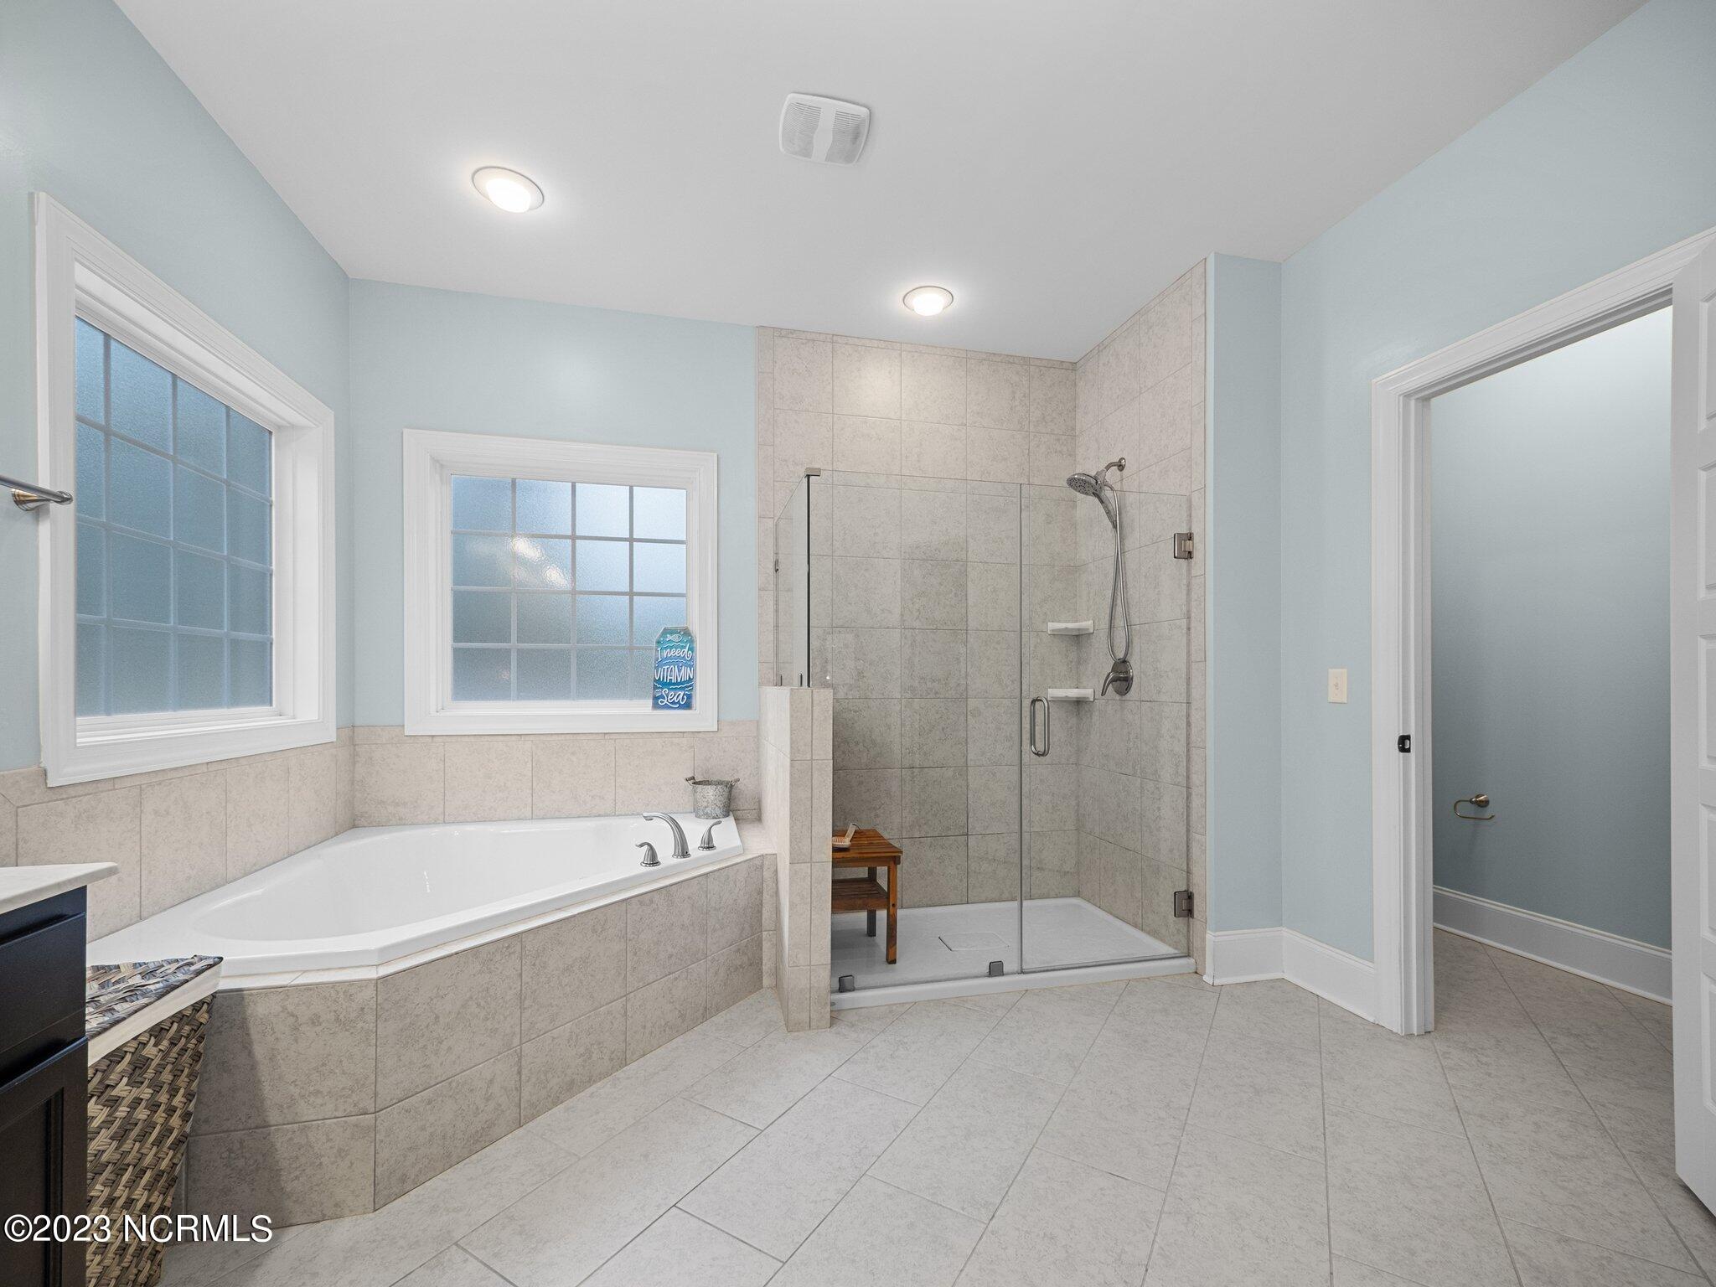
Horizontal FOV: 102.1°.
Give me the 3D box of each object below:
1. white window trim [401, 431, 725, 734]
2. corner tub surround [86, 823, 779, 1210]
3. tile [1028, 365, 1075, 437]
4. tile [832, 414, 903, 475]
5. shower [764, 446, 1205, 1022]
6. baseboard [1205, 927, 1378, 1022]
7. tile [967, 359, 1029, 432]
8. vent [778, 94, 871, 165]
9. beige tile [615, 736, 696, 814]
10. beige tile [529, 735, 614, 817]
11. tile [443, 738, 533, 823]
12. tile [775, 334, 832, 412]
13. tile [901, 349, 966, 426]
[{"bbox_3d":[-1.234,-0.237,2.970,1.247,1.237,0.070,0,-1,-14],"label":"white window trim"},{"bbox_3d":[-1.059,0.981,2.246,1.627,0.548,1.520,0,-1,-13],"label":"corner tub surround"},{"bbox_3d":[0.986,-1.225,3.509,0.260,0.330,0.010,0,0,-13],"label":"tile"},{"bbox_3d":[0.047,-0.902,3.287,0.330,0.330,0.010,0,0,-13],"label":"tile"},{"bbox_3d":[0.464,0.339,2.934,1.523,1.807,0.829,0,-1,-14],"label":"shower"},{"bbox_3d":[1.528,1.185,2.481,0.320,0.200,0.400,0,-1,-14],"label":"baseboard"},{"bbox_3d":[0.690,-1.217,3.407,0.326,0.326,0.012,0,-1,-14],"label":"tile"},{"bbox_3d":[-0.097,-1.486,2.021,0.247,0.030,0.232,0,-1,-13],"label":"vent"},{"bbox_3d":[-0.888,0.583,3.042,0.326,0.326,0.012,0,-1,-14],"label":"beige tile"},{"bbox_3d":[-1.222,0.583,2.991,0.338,0.338,0.010,0,0,-13],"label":"beige tile"},{"bbox_3d":[-1.550,0.578,2.913,0.328,0.331,0.010,0,0,-13],"label":"tile"},{"bbox_3d":[-0.250,-1.239,3.215,0.268,0.326,0.010,0,0,-13],"label":"tile"},{"bbox_3d":[0.369,-1.221,3.331,0.326,0.326,0.012,0,-1,-14],"label":"tile"}]

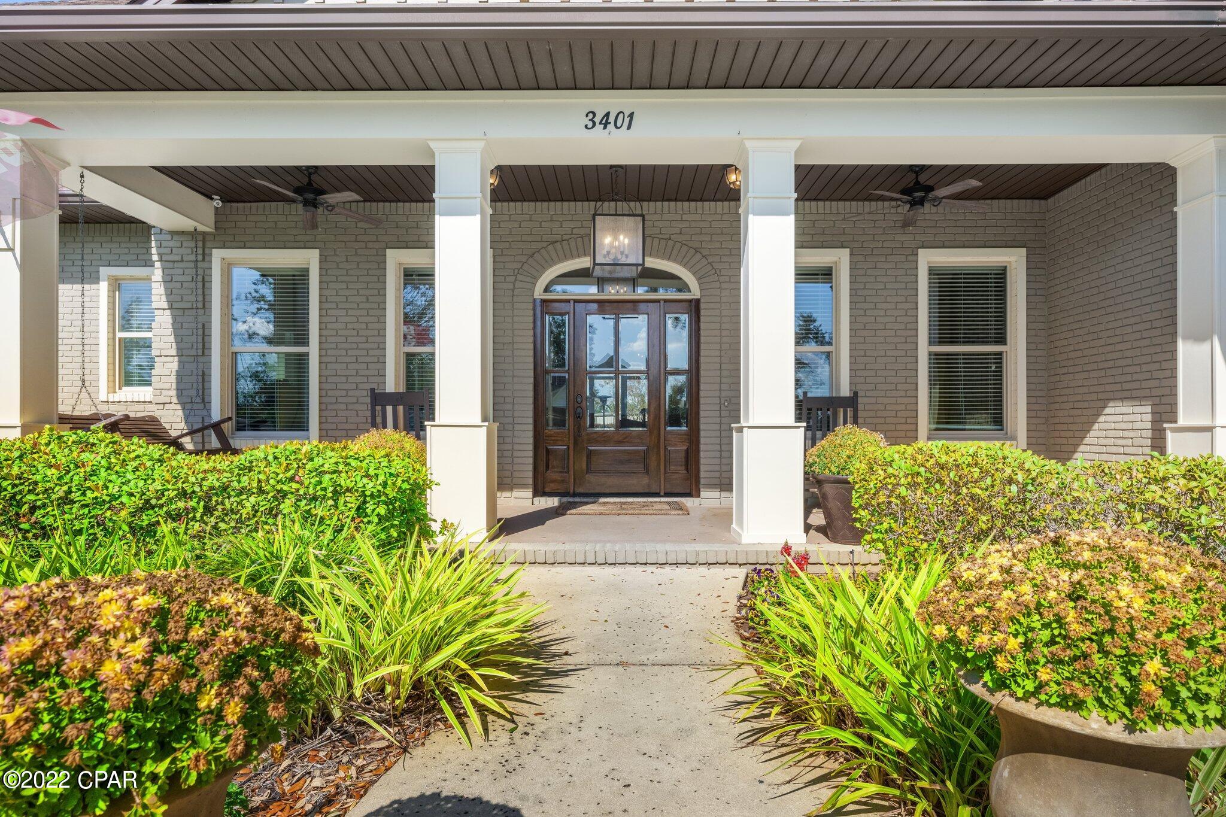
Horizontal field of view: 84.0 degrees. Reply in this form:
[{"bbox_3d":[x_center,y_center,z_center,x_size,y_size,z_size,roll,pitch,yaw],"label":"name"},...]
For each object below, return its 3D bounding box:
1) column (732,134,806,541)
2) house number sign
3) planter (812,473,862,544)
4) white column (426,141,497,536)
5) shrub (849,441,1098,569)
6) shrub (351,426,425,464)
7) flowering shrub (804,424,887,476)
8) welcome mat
[{"bbox_3d":[1.122,-0.465,4.930,0.450,2.800,0.450,0,-1,1],"label":"column"},{"bbox_3d":[-0.020,-1.974,4.670,0.345,0.131,0.022,0,-1,1],"label":"house number sign"},{"bbox_3d":[1.720,0.706,4.850,0.590,0.465,0.590,0,-1,1],"label":"planter"},{"bbox_3d":[-1.080,-0.468,4.930,0.450,2.800,0.450,0,-1,1],"label":"white column"},{"bbox_3d":[2.080,0.590,3.930,1.380,0.820,0.800,0,-1,1],"label":"shrub"},{"bbox_3d":[-1.630,0.315,4.880,0.660,0.360,0.640,0,-1,1],"label":"shrub"},{"bbox_3d":[1.705,0.290,4.840,0.670,0.360,0.660,0,-1,1],"label":"flowering shrub"},{"bbox_3d":[0.090,0.966,6.530,1.210,0.025,0.740,0,-1,1],"label":"welcome mat"}]

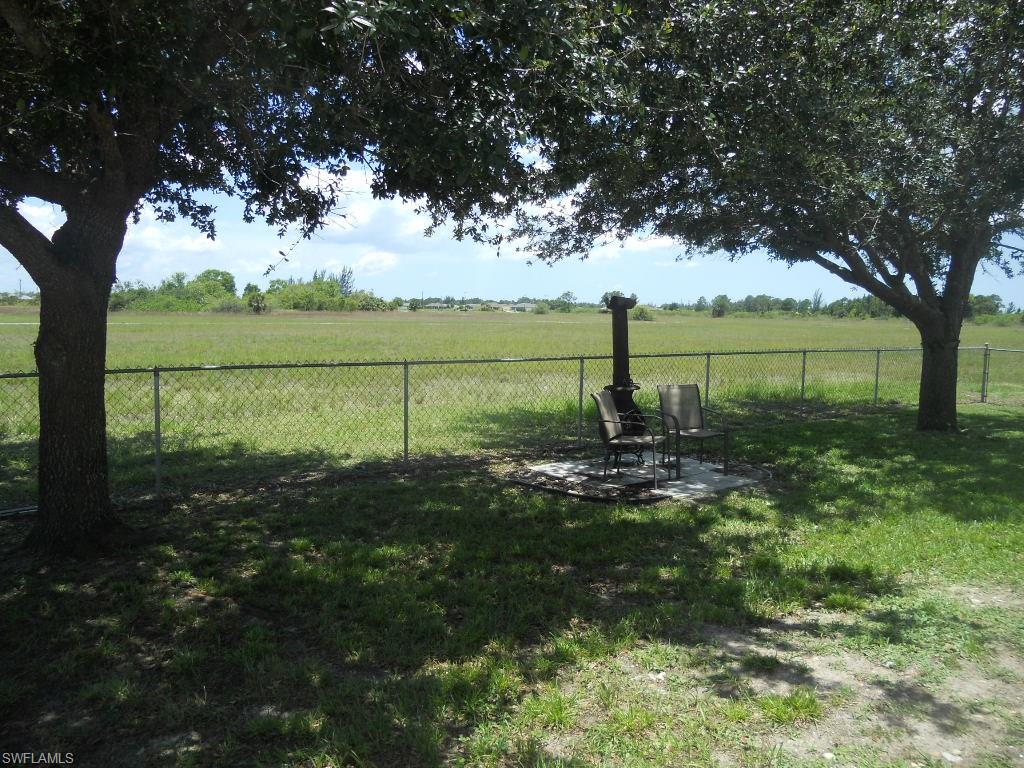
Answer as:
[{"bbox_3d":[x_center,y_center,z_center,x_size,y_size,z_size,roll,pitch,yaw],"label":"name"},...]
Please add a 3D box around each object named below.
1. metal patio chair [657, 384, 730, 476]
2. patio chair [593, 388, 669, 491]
[{"bbox_3d":[2.062,0.519,9.205,0.605,0.942,0.732,0,6,-12],"label":"metal patio chair"},{"bbox_3d":[1.298,0.571,8.557,0.732,0.942,0.605,3,6,25],"label":"patio chair"}]

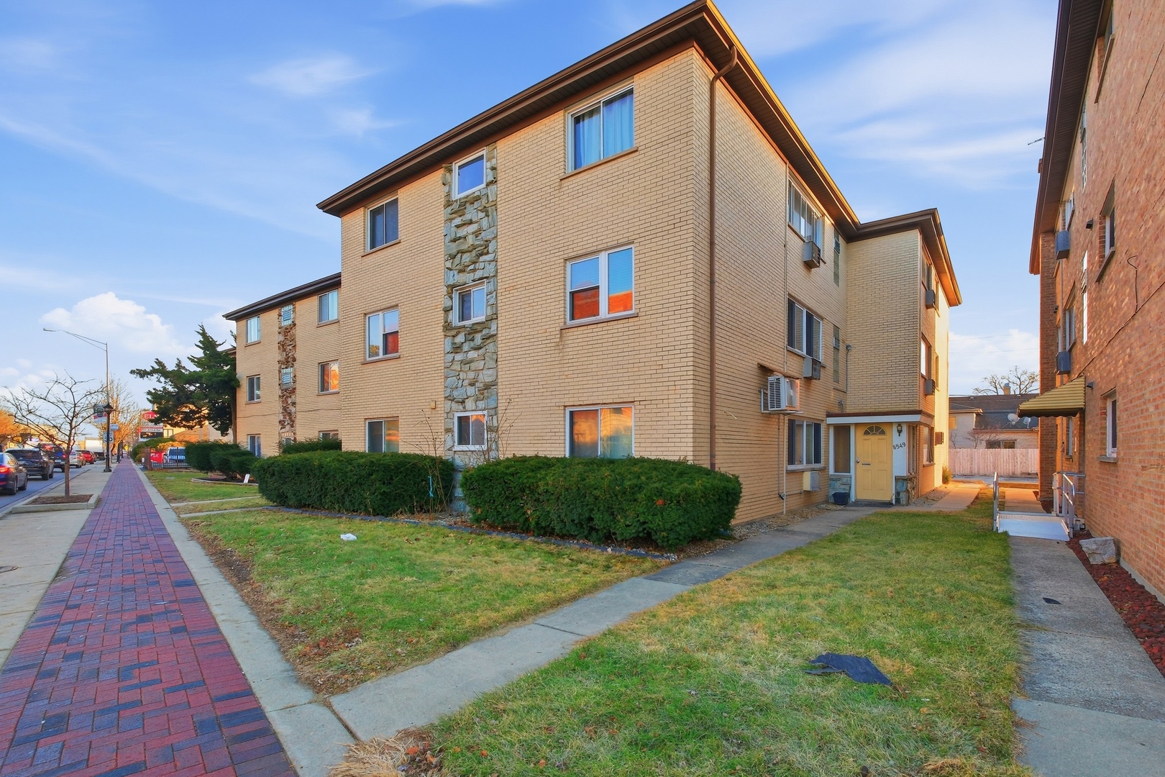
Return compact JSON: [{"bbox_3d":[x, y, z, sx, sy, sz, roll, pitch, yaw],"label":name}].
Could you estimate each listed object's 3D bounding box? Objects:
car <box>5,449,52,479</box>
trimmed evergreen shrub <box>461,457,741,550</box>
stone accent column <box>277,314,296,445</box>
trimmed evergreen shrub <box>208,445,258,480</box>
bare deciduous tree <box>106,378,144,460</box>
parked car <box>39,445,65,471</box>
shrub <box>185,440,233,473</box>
[{"bbox_3d":[-30.606,4.094,26.670,1.870,1.580,4.600,3,-4,-43],"label":"car"},{"bbox_3d":[0.226,1.775,8.300,4.200,1.140,1.750,-2,-4,37],"label":"trimmed evergreen shrub"},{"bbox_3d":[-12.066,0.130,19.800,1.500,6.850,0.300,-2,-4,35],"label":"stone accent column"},{"bbox_3d":[-13.914,2.948,19.400,1.700,1.350,1.550,-2,-4,35],"label":"trimmed evergreen shrub"},{"bbox_3d":[-54.242,3.421,57.000,4.800,9.500,4.800,3,-4,-43],"label":"bare deciduous tree"},{"bbox_3d":[-36.980,4.728,33.400,1.900,1.750,4.700,3,-4,-43],"label":"parked car"},{"bbox_3d":[-16.810,3.095,22.000,1.900,1.500,1.750,-2,-4,35],"label":"shrub"}]

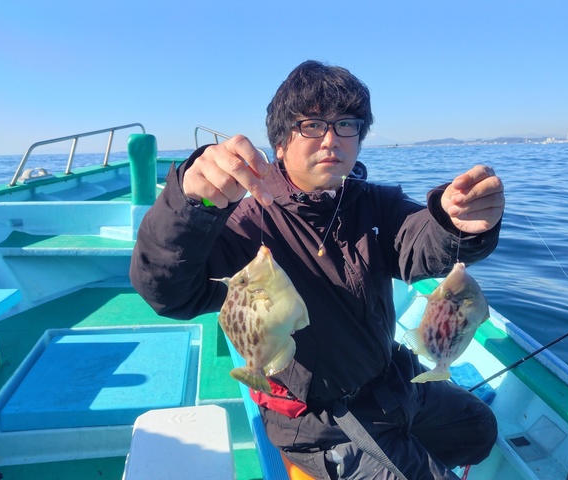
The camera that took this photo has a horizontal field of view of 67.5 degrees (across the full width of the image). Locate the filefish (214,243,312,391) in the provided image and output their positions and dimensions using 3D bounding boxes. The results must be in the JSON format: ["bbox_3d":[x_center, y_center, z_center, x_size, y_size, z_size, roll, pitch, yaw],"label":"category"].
[{"bbox_3d":[-0.026,0.092,0.505,0.115,0.187,0.040,4,11,5],"label":"filefish"}]

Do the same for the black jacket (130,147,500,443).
[{"bbox_3d":[0.027,0.130,0.865,0.600,0.620,0.570,-4,13,-13],"label":"black jacket"}]

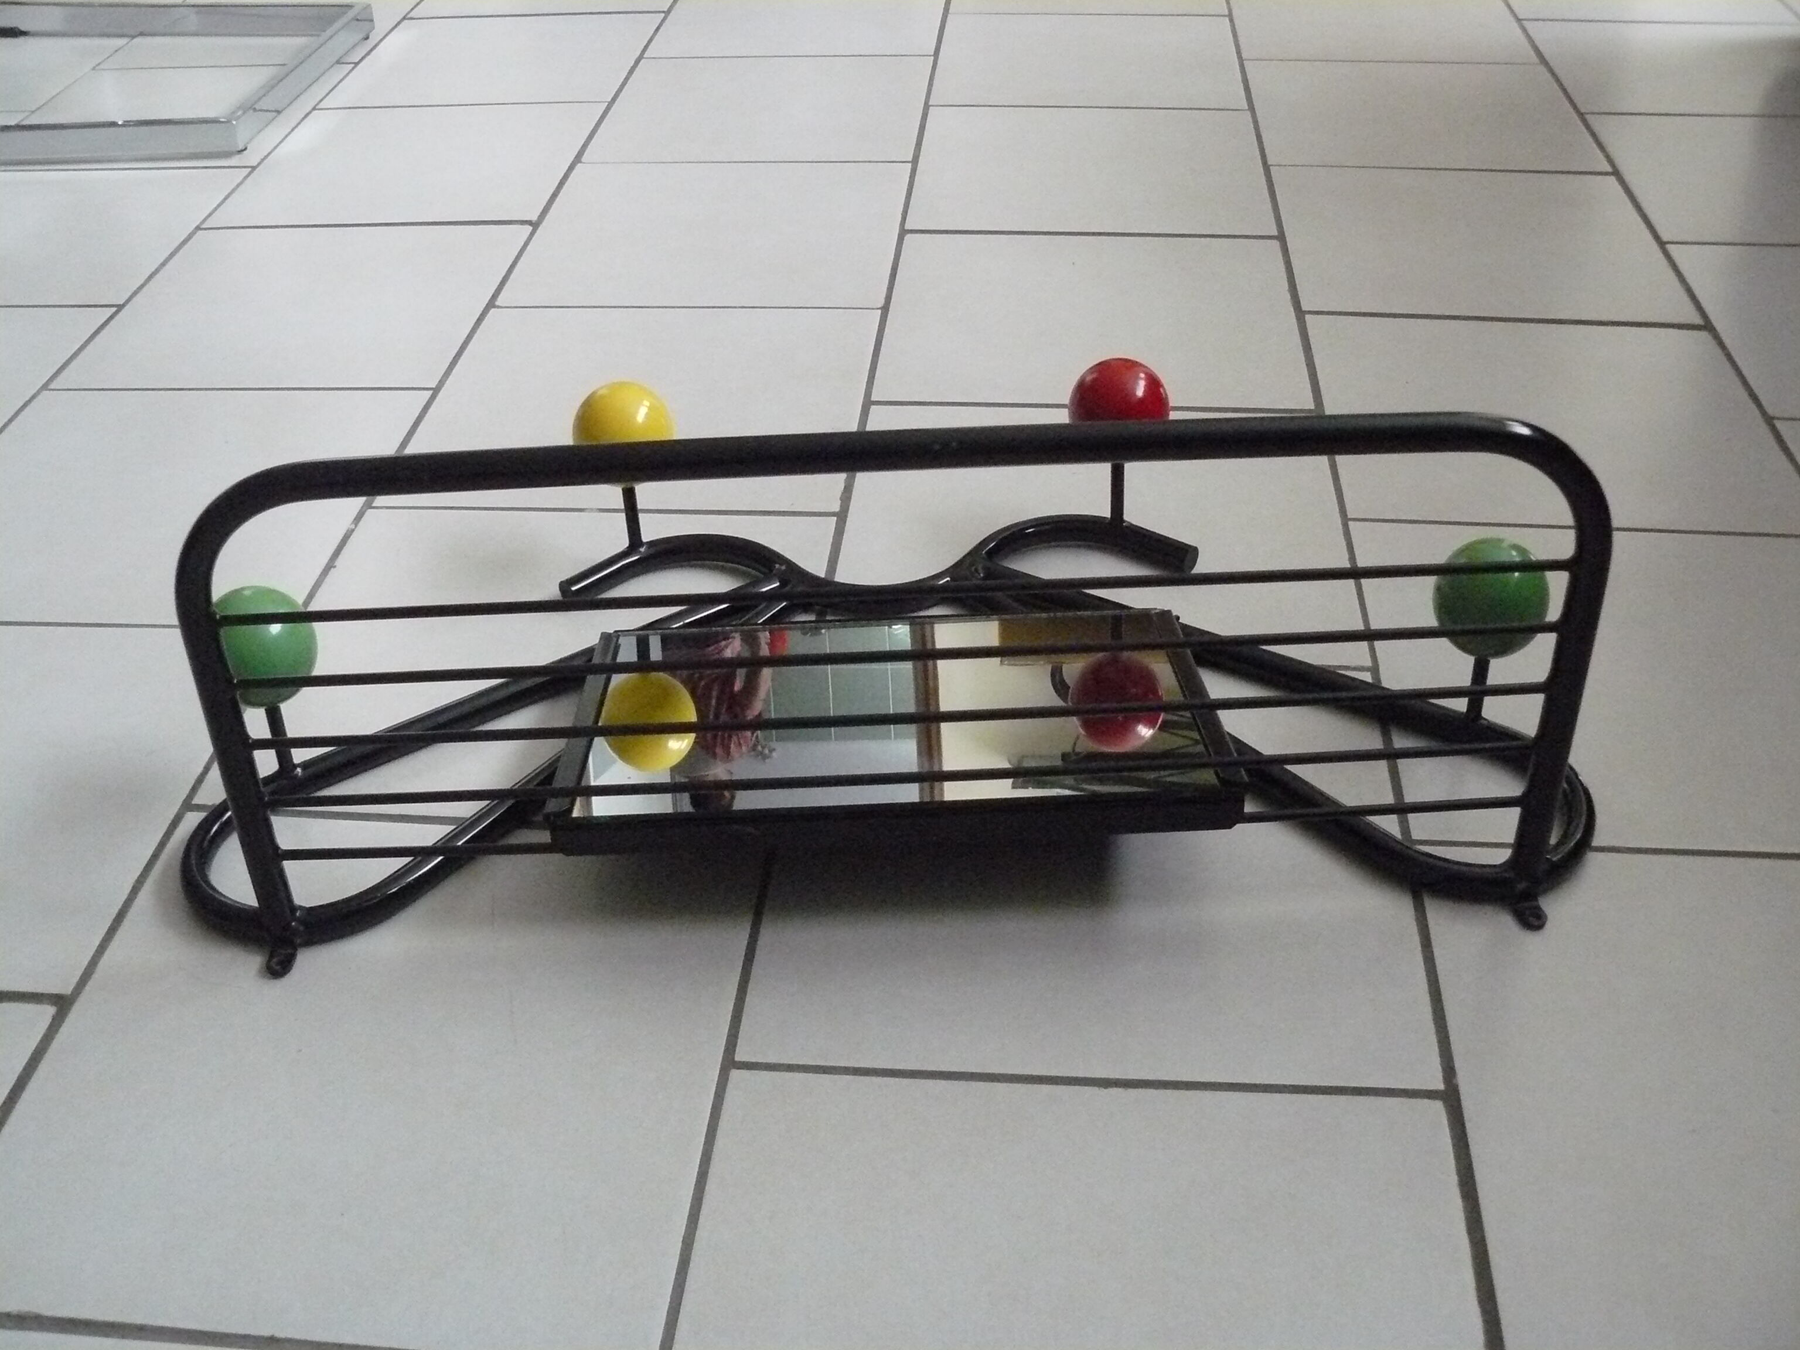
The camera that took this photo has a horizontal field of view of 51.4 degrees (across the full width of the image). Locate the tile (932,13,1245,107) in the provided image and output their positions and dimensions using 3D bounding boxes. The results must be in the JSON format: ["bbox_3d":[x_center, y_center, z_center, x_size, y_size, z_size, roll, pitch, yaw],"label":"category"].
[{"bbox_3d":[0.198,-0.645,1.979,0.310,0.010,0.310,1,36,5],"label":"tile"}]

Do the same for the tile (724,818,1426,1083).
[{"bbox_3d":[0.097,0.089,0.951,0.310,0.010,0.310,1,36,5],"label":"tile"}]

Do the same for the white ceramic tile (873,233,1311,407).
[{"bbox_3d":[0.149,-0.278,1.464,0.310,0.010,0.310,1,36,5],"label":"white ceramic tile"}]

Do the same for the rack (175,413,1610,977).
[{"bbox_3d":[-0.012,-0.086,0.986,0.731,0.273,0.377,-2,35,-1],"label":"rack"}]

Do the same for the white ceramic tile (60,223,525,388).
[{"bbox_3d":[-0.494,-0.310,1.565,0.320,0.010,0.320,2,36,5],"label":"white ceramic tile"}]

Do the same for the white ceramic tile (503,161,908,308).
[{"bbox_3d":[-0.160,-0.391,1.665,0.320,0.010,0.320,2,36,5],"label":"white ceramic tile"}]

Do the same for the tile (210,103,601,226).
[{"bbox_3d":[-0.469,-0.498,1.829,0.320,0.010,0.320,2,36,5],"label":"tile"}]

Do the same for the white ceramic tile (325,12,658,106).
[{"bbox_3d":[-0.444,-0.686,2.092,0.320,0.010,0.320,2,36,5],"label":"white ceramic tile"}]

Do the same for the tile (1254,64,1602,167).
[{"bbox_3d":[0.514,-0.560,1.876,0.320,0.010,0.320,2,36,5],"label":"tile"}]

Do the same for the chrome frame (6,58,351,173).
[{"bbox_3d":[-0.868,-0.634,1.975,0.506,0.034,0.386,1,36,5],"label":"chrome frame"}]

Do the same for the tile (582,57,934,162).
[{"bbox_3d":[-0.131,-0.565,1.882,0.310,0.010,0.310,1,36,5],"label":"tile"}]

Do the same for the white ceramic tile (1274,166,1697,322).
[{"bbox_3d":[0.489,-0.372,1.613,0.320,0.010,0.320,2,36,5],"label":"white ceramic tile"}]

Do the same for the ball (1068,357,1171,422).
[{"bbox_3d":[0.133,-0.161,1.132,0.062,0.062,0.062,1,36,5],"label":"ball"}]

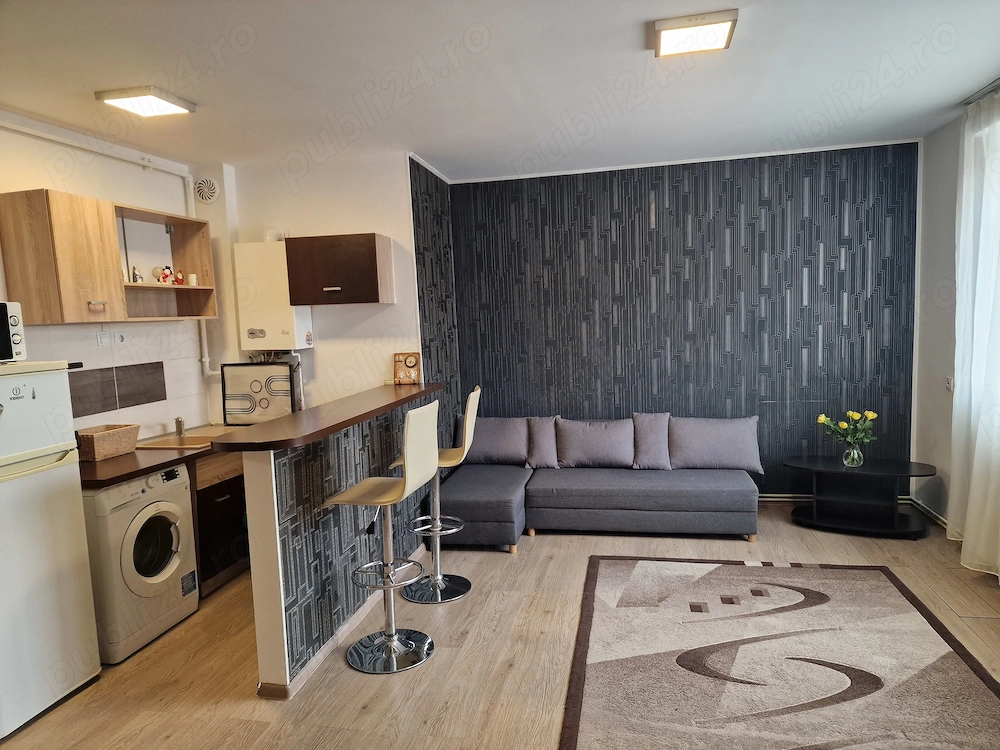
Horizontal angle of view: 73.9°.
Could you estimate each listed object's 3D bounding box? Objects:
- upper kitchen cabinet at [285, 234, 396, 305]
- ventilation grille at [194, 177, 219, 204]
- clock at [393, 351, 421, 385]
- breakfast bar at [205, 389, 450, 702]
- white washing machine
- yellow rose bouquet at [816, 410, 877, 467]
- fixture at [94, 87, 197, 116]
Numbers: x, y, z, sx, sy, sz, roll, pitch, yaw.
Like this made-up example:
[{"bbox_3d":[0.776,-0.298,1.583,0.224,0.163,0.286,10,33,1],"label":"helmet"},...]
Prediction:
[{"bbox_3d":[-1.047,-0.685,4.402,0.613,0.437,0.303,-1,6,12],"label":"upper kitchen cabinet"},{"bbox_3d":[-1.995,-1.249,4.507,0.186,0.186,0.030,-1,6,12],"label":"ventilation grille"},{"bbox_3d":[-0.625,-0.040,4.517,0.168,0.212,0.045,-1,0,12],"label":"clock"},{"bbox_3d":[-0.761,0.679,3.597,0.405,1.040,2.082,-1,5,12],"label":"breakfast bar"},{"bbox_3d":[-1.897,0.868,3.225,0.540,0.821,0.595,-1,5,12],"label":"white washing machine"},{"bbox_3d":[2.308,0.414,4.418,0.361,0.384,0.340,1,6,28],"label":"yellow rose bouquet"},{"bbox_3d":[-1.685,-1.300,3.182,0.296,0.039,0.301,-1,5,12],"label":"fixture"}]

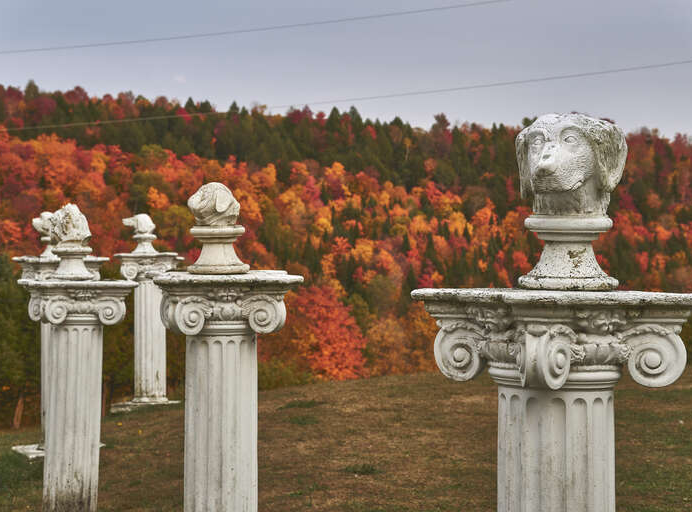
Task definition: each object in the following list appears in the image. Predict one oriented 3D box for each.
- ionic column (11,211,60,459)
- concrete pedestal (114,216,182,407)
[{"bbox_3d":[-2.240,0.610,14.070,0.640,1.910,0.640,0,1,-37],"label":"ionic column"},{"bbox_3d":[-1.900,0.526,17.300,0.640,1.855,0.640,0,1,-11],"label":"concrete pedestal"}]

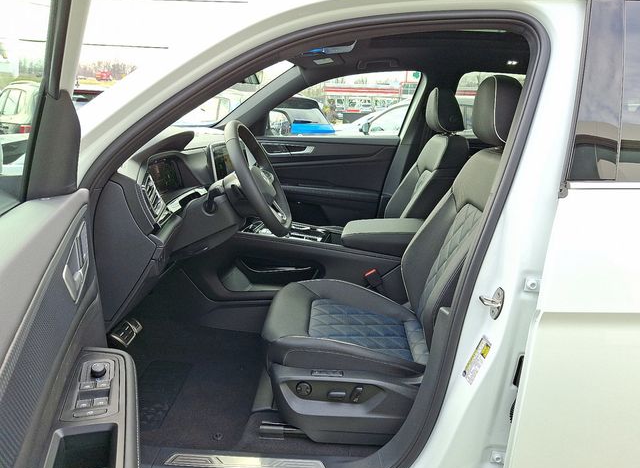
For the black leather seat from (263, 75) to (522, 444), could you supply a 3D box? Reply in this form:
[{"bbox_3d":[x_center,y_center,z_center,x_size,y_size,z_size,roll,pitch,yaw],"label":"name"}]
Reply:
[{"bbox_3d":[0.216,0.046,1.466,0.790,1.060,0.550,1,15,3],"label":"black leather seat"}]

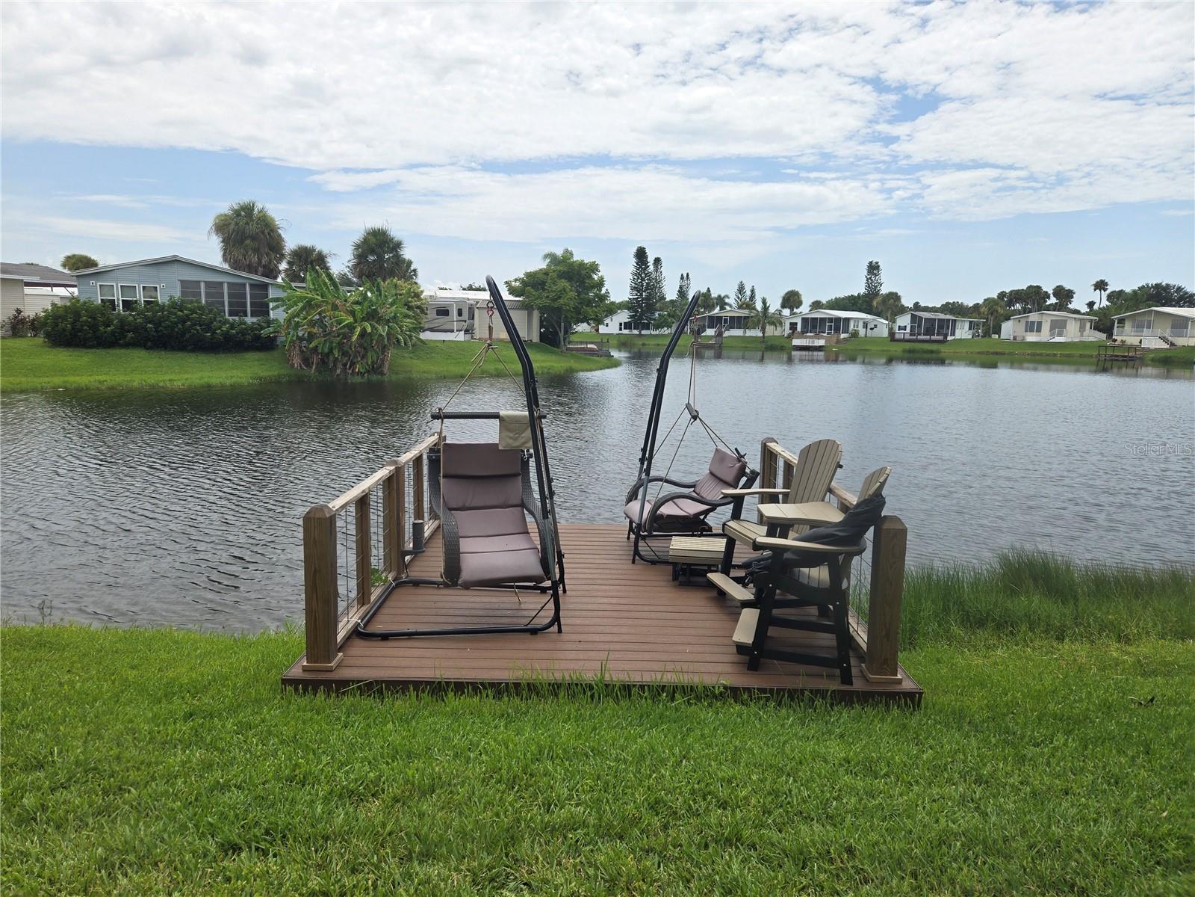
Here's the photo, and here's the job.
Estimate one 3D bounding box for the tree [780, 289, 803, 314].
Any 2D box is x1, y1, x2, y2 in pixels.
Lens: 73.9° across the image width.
[{"bbox_3d":[32.360,-22.582,132.000,3.700,7.600,3.700,1,9,0],"label":"tree"}]

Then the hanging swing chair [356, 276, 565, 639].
[{"bbox_3d":[-0.894,0.010,5.484,1.400,2.340,1.130,1,9,-4],"label":"hanging swing chair"}]

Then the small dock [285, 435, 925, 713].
[{"bbox_3d":[0.047,0.656,6.301,3.649,1.100,3.684,1,9,0],"label":"small dock"}]

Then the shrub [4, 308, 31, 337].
[{"bbox_3d":[-27.725,-6.021,38.092,1.129,1.418,1.129,1,9,0],"label":"shrub"}]

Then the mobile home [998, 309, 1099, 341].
[{"bbox_3d":[56.845,-15.403,100.730,9.200,3.608,11.500,8,11,38],"label":"mobile home"}]

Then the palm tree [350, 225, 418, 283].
[{"bbox_3d":[-13.472,-10.379,50.044,4.048,7.205,4.048,1,9,0],"label":"palm tree"}]

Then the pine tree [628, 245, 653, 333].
[{"bbox_3d":[5.908,-22.255,111.920,3.551,12.400,3.551,1,9,0],"label":"pine tree"}]

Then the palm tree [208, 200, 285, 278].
[{"bbox_3d":[-19.748,-10.027,45.055,4.060,7.801,4.060,1,9,0],"label":"palm tree"}]

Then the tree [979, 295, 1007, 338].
[{"bbox_3d":[53.792,-17.934,108.414,3.506,5.716,3.506,1,9,0],"label":"tree"}]

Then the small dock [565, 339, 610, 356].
[{"bbox_3d":[-0.715,-8.089,64.000,3.700,1.300,3.000,1,9,0],"label":"small dock"}]

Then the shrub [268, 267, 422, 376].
[{"bbox_3d":[-11.768,-5.895,37.000,6.800,4.900,5.000,1,9,0],"label":"shrub"}]

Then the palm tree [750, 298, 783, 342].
[{"bbox_3d":[20.988,-16.226,100.000,4.100,5.700,4.100,1,9,0],"label":"palm tree"}]

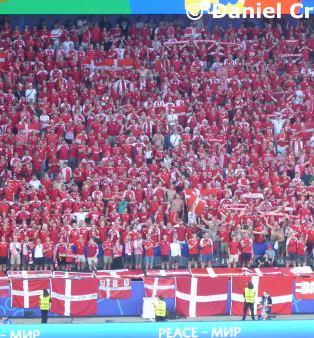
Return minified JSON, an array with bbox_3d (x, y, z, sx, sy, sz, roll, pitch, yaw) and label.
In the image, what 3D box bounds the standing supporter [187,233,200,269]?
[{"bbox_3d":[1.653,3.787,189.280,0.560,1.770,0.400,-1,9,-11],"label":"standing supporter"}]

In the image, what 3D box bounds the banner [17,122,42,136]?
[{"bbox_3d":[-5.964,-1.777,195.897,1.220,0.720,0.080,0,8,-10],"label":"banner"}]

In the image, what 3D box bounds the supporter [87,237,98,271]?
[{"bbox_3d":[-2.957,3.993,192.000,0.540,1.720,0.360,2,8,5],"label":"supporter"}]

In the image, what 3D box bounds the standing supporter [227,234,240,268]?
[{"bbox_3d":[3.444,3.853,189.637,0.520,1.710,0.380,-1,9,-11],"label":"standing supporter"}]

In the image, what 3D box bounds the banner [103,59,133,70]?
[{"bbox_3d":[-1.801,-4.875,201.167,1.430,0.850,0.080,0,8,-10],"label":"banner"}]

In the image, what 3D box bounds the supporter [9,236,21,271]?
[{"bbox_3d":[-6.493,3.964,191.500,0.520,1.760,0.340,0,8,-5],"label":"supporter"}]

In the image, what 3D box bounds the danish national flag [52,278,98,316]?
[{"bbox_3d":[-3.678,5.707,186.290,2.120,1.620,0.060,-1,9,-11],"label":"danish national flag"}]

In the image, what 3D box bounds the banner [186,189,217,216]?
[{"bbox_3d":[2.194,1.670,208.808,1.600,1.250,0.200,-1,10,-8],"label":"banner"}]

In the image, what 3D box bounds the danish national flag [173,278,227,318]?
[{"bbox_3d":[2.013,5.782,189.500,2.440,1.800,0.100,0,8,-11],"label":"danish national flag"}]

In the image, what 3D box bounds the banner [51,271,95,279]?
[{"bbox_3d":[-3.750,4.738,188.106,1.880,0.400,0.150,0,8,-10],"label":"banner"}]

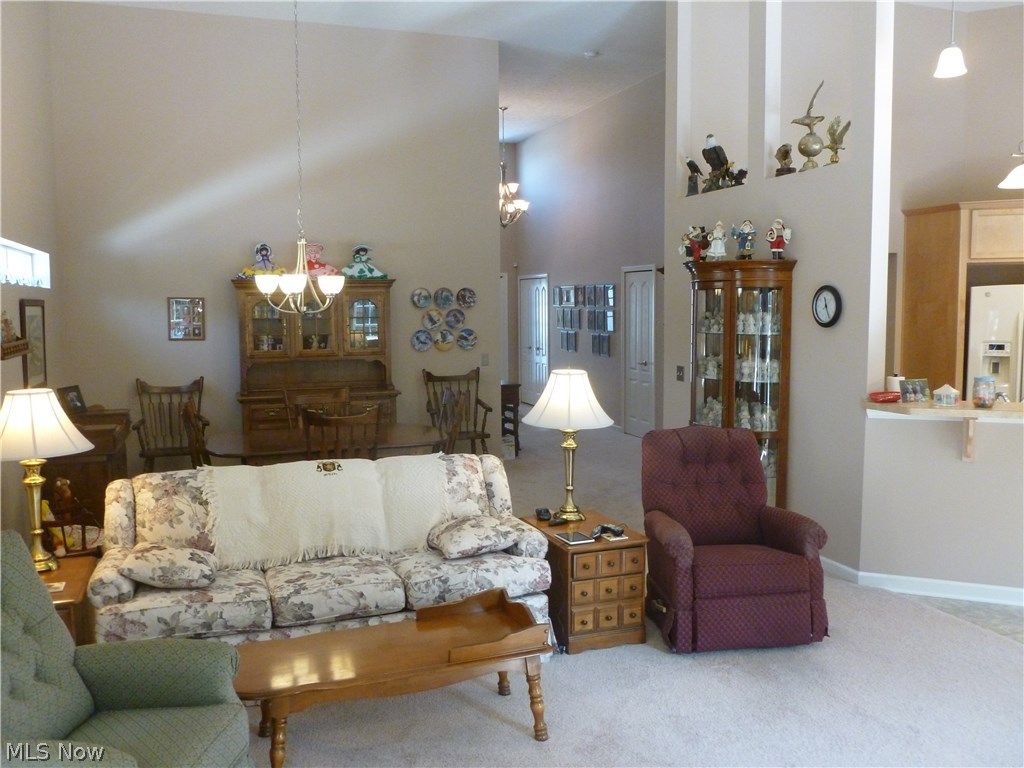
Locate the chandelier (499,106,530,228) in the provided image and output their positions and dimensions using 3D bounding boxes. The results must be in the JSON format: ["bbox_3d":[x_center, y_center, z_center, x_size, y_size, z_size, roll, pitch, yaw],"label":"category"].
[{"bbox_3d":[-0.109,-2.990,11.475,0.720,1.640,0.720,0,5,0],"label":"chandelier"}]

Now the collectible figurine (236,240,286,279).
[{"bbox_3d":[-2.218,-1.094,7.334,0.453,0.355,0.140,-3,6,-20],"label":"collectible figurine"}]

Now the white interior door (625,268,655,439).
[{"bbox_3d":[1.555,-0.357,10.138,0.050,2.040,0.720,-3,6,-20],"label":"white interior door"}]

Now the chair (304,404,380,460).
[{"bbox_3d":[-1.160,0.645,5.515,0.500,1.060,0.540,-3,6,-20],"label":"chair"}]

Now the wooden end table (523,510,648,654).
[{"bbox_3d":[0.364,0.991,4.284,0.420,0.497,0.620,-2,6,-19],"label":"wooden end table"}]

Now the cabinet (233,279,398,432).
[{"bbox_3d":[-1.774,0.011,7.566,1.450,1.910,0.480,-3,6,-20],"label":"cabinet"}]

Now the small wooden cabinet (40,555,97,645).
[{"bbox_3d":[-1.982,1.083,3.483,0.420,0.497,0.620,-2,6,-19],"label":"small wooden cabinet"}]

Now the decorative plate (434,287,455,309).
[{"bbox_3d":[-0.664,-0.848,8.143,0.210,0.210,0.025,-3,6,-20],"label":"decorative plate"}]

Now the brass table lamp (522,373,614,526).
[{"bbox_3d":[0.301,0.323,4.458,0.490,0.810,0.490,0,6,0],"label":"brass table lamp"}]

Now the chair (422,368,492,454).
[{"bbox_3d":[-0.509,0.375,7.928,0.620,1.060,0.580,-3,6,-20],"label":"chair"}]

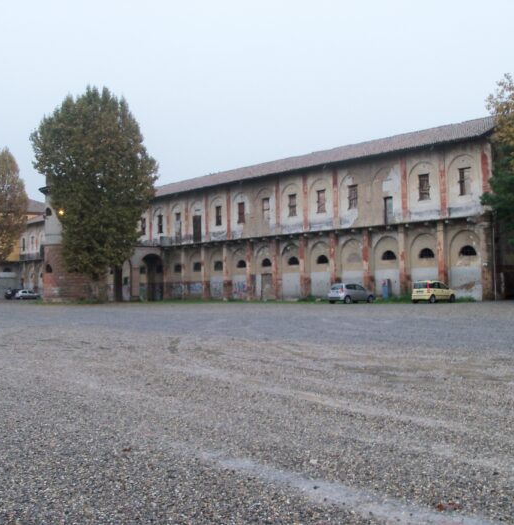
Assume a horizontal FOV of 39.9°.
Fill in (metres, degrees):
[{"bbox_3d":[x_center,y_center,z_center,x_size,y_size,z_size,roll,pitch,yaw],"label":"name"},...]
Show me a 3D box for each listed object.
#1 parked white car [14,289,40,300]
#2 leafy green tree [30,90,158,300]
[{"bbox_3d":[-33.426,4.700,103.000,3.850,1.430,1.660,0,-3,-45],"label":"parked white car"},{"bbox_3d":[-17.944,-7.421,78.400,13.400,23.700,13.400,-1,-2,-13],"label":"leafy green tree"}]

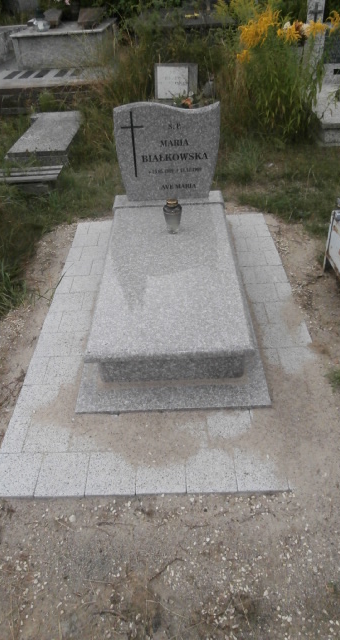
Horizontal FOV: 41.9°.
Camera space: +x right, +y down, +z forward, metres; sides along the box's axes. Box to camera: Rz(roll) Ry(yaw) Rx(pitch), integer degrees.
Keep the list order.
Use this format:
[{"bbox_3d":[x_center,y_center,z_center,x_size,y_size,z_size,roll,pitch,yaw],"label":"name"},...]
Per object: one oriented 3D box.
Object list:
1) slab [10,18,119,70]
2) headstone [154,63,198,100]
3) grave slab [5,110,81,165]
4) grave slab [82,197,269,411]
[{"bbox_3d":[-1.683,-4.640,7.441,1.380,0.470,1.700,-2,39,1],"label":"slab"},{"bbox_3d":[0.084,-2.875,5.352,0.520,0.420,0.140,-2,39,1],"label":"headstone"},{"bbox_3d":[-1.303,-2.019,4.936,0.620,0.210,1.470,-2,39,1],"label":"grave slab"},{"bbox_3d":[0.006,-0.264,2.637,0.900,0.300,1.790,-2,39,1],"label":"grave slab"}]

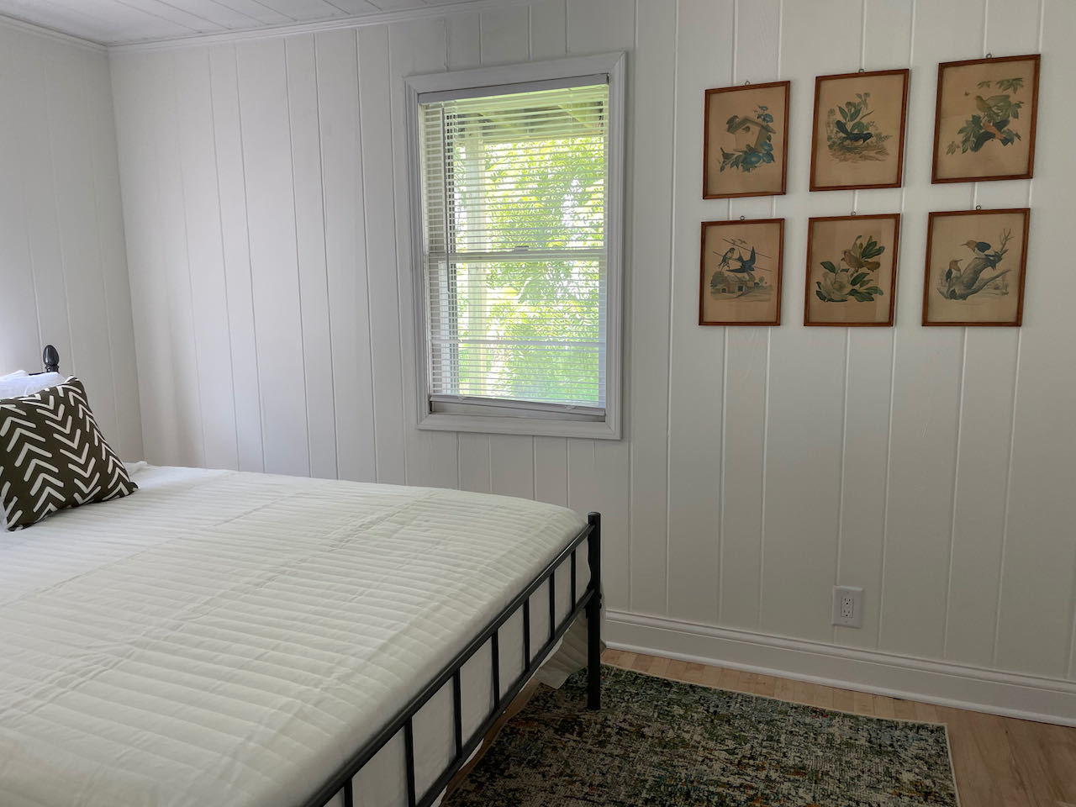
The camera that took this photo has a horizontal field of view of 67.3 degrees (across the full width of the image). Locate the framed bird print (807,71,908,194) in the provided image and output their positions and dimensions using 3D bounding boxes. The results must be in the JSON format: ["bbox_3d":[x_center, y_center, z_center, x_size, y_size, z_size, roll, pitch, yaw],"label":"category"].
[{"bbox_3d":[0.896,-0.757,2.260,0.239,0.311,0.018,3,9,21],"label":"framed bird print"}]

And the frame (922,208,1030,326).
[{"bbox_3d":[1.191,-0.366,2.205,0.242,0.310,0.018,3,9,21],"label":"frame"}]

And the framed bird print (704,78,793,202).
[{"bbox_3d":[0.610,-0.765,2.371,0.238,0.314,0.018,3,9,21],"label":"framed bird print"}]

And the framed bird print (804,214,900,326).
[{"bbox_3d":[0.898,-0.377,2.319,0.239,0.310,0.018,3,9,21],"label":"framed bird print"}]

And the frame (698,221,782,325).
[{"bbox_3d":[0.611,-0.390,2.430,0.240,0.310,0.018,3,9,21],"label":"frame"}]

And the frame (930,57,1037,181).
[{"bbox_3d":[1.187,-0.749,2.147,0.237,0.311,0.018,3,9,21],"label":"frame"}]

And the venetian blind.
[{"bbox_3d":[-0.080,-0.504,2.708,0.665,1.070,0.035,3,9,21],"label":"venetian blind"}]

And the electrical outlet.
[{"bbox_3d":[0.945,0.620,2.464,0.081,0.124,0.008,3,9,21],"label":"electrical outlet"}]

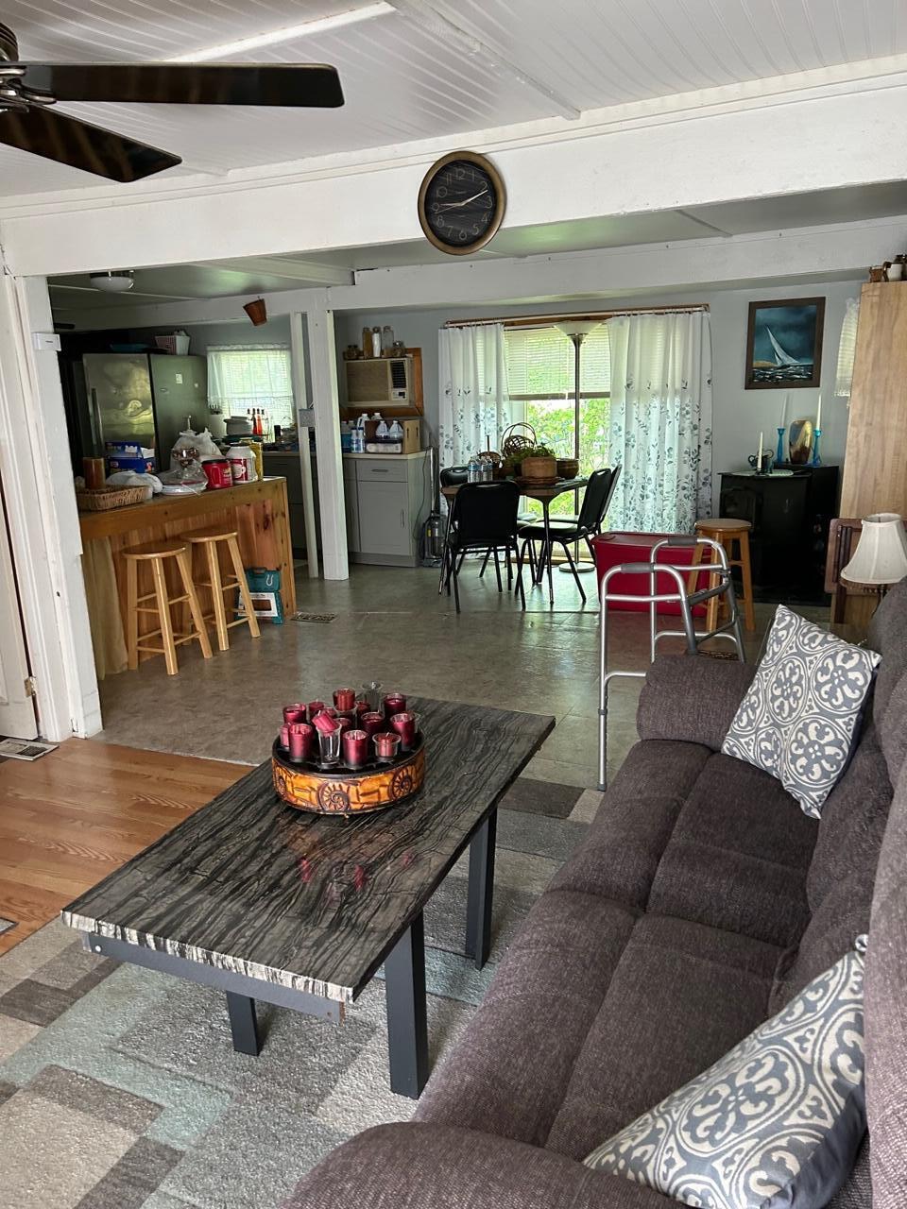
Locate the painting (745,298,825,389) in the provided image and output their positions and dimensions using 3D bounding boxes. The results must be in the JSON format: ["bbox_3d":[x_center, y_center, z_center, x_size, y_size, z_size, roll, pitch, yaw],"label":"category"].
[{"bbox_3d":[2.317,-1.818,6.359,0.500,0.600,0.030,6,16,26],"label":"painting"}]

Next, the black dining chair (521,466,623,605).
[{"bbox_3d":[0.810,-0.511,6.335,0.590,0.880,0.460,6,16,26],"label":"black dining chair"}]

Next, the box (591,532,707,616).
[{"bbox_3d":[1.285,-0.197,5.804,0.730,0.440,0.430,5,16,27],"label":"box"}]

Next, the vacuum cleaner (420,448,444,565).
[{"bbox_3d":[-0.143,-0.793,7.367,0.270,0.970,0.280,2,15,15],"label":"vacuum cleaner"}]

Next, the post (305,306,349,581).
[{"bbox_3d":[-0.923,-1.149,6.753,0.160,1.965,0.110,5,16,27],"label":"post"}]

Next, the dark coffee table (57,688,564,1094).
[{"bbox_3d":[-0.228,0.726,2.302,0.651,0.530,1.295,4,15,21],"label":"dark coffee table"}]

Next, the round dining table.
[{"bbox_3d":[0.485,-0.511,6.509,0.930,0.755,0.930,6,16,28],"label":"round dining table"}]

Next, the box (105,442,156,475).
[{"bbox_3d":[-2.015,-0.866,5.631,0.270,0.200,0.150,3,15,20],"label":"box"}]

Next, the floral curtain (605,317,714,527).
[{"bbox_3d":[1.474,-1.152,6.623,0.750,1.830,0.110,5,16,27],"label":"floral curtain"}]

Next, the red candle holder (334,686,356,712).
[{"bbox_3d":[-0.297,0.258,2.460,0.056,0.060,0.056,-2,14,0],"label":"red candle holder"}]

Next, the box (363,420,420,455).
[{"bbox_3d":[-0.511,-1.390,7.484,0.360,0.265,0.280,6,16,28],"label":"box"}]

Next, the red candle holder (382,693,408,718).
[{"bbox_3d":[-0.155,0.287,2.515,0.058,0.073,0.058,6,16,26],"label":"red candle holder"}]

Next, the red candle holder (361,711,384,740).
[{"bbox_3d":[-0.198,0.313,2.240,0.057,0.074,0.057,-2,14,0],"label":"red candle holder"}]

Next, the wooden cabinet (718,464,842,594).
[{"bbox_3d":[2.168,-0.505,6.051,0.670,0.800,0.560,5,16,27],"label":"wooden cabinet"}]

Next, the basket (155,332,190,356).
[{"bbox_3d":[-2.556,-2.338,8.189,0.280,0.180,0.180,6,16,26],"label":"basket"}]

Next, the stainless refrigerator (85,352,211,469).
[{"bbox_3d":[-2.786,-1.417,8.510,0.793,1.760,0.744,6,16,26],"label":"stainless refrigerator"}]

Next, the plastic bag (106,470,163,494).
[{"bbox_3d":[-1.815,-0.667,5.093,0.210,0.130,0.260,5,16,27],"label":"plastic bag"}]

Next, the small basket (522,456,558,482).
[{"bbox_3d":[0.607,-0.976,6.453,0.235,0.165,0.235,6,16,28],"label":"small basket"}]

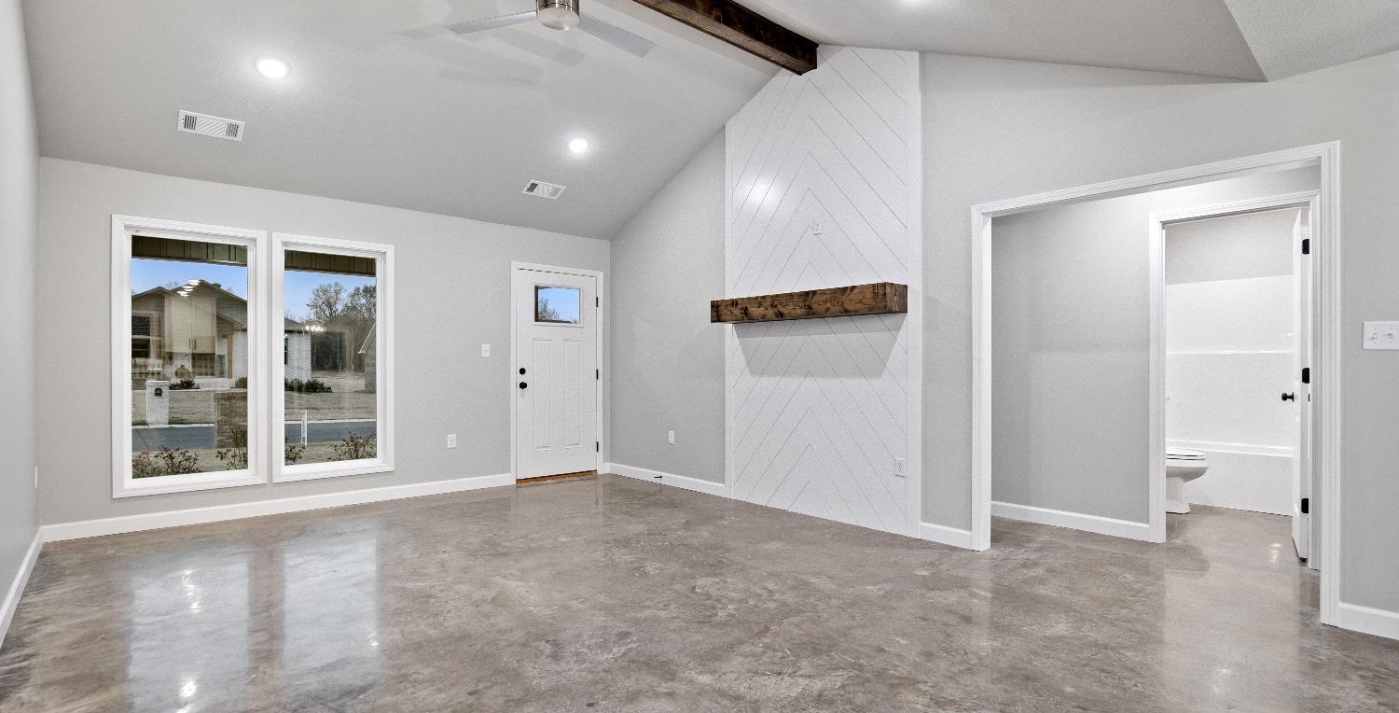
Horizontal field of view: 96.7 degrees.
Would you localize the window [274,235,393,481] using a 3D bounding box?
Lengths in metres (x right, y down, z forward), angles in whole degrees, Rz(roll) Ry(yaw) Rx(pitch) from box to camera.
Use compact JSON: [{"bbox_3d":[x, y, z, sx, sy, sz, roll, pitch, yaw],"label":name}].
[{"bbox_3d":[-2.853,0.015,4.888,0.830,1.855,0.110,0,0,-38],"label":"window"}]

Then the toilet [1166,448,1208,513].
[{"bbox_3d":[3.590,0.825,4.950,0.720,0.760,0.420,0,0,45],"label":"toilet"}]

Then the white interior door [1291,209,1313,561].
[{"bbox_3d":[3.754,0.162,3.881,0.040,2.030,0.710,0,0,41],"label":"white interior door"}]

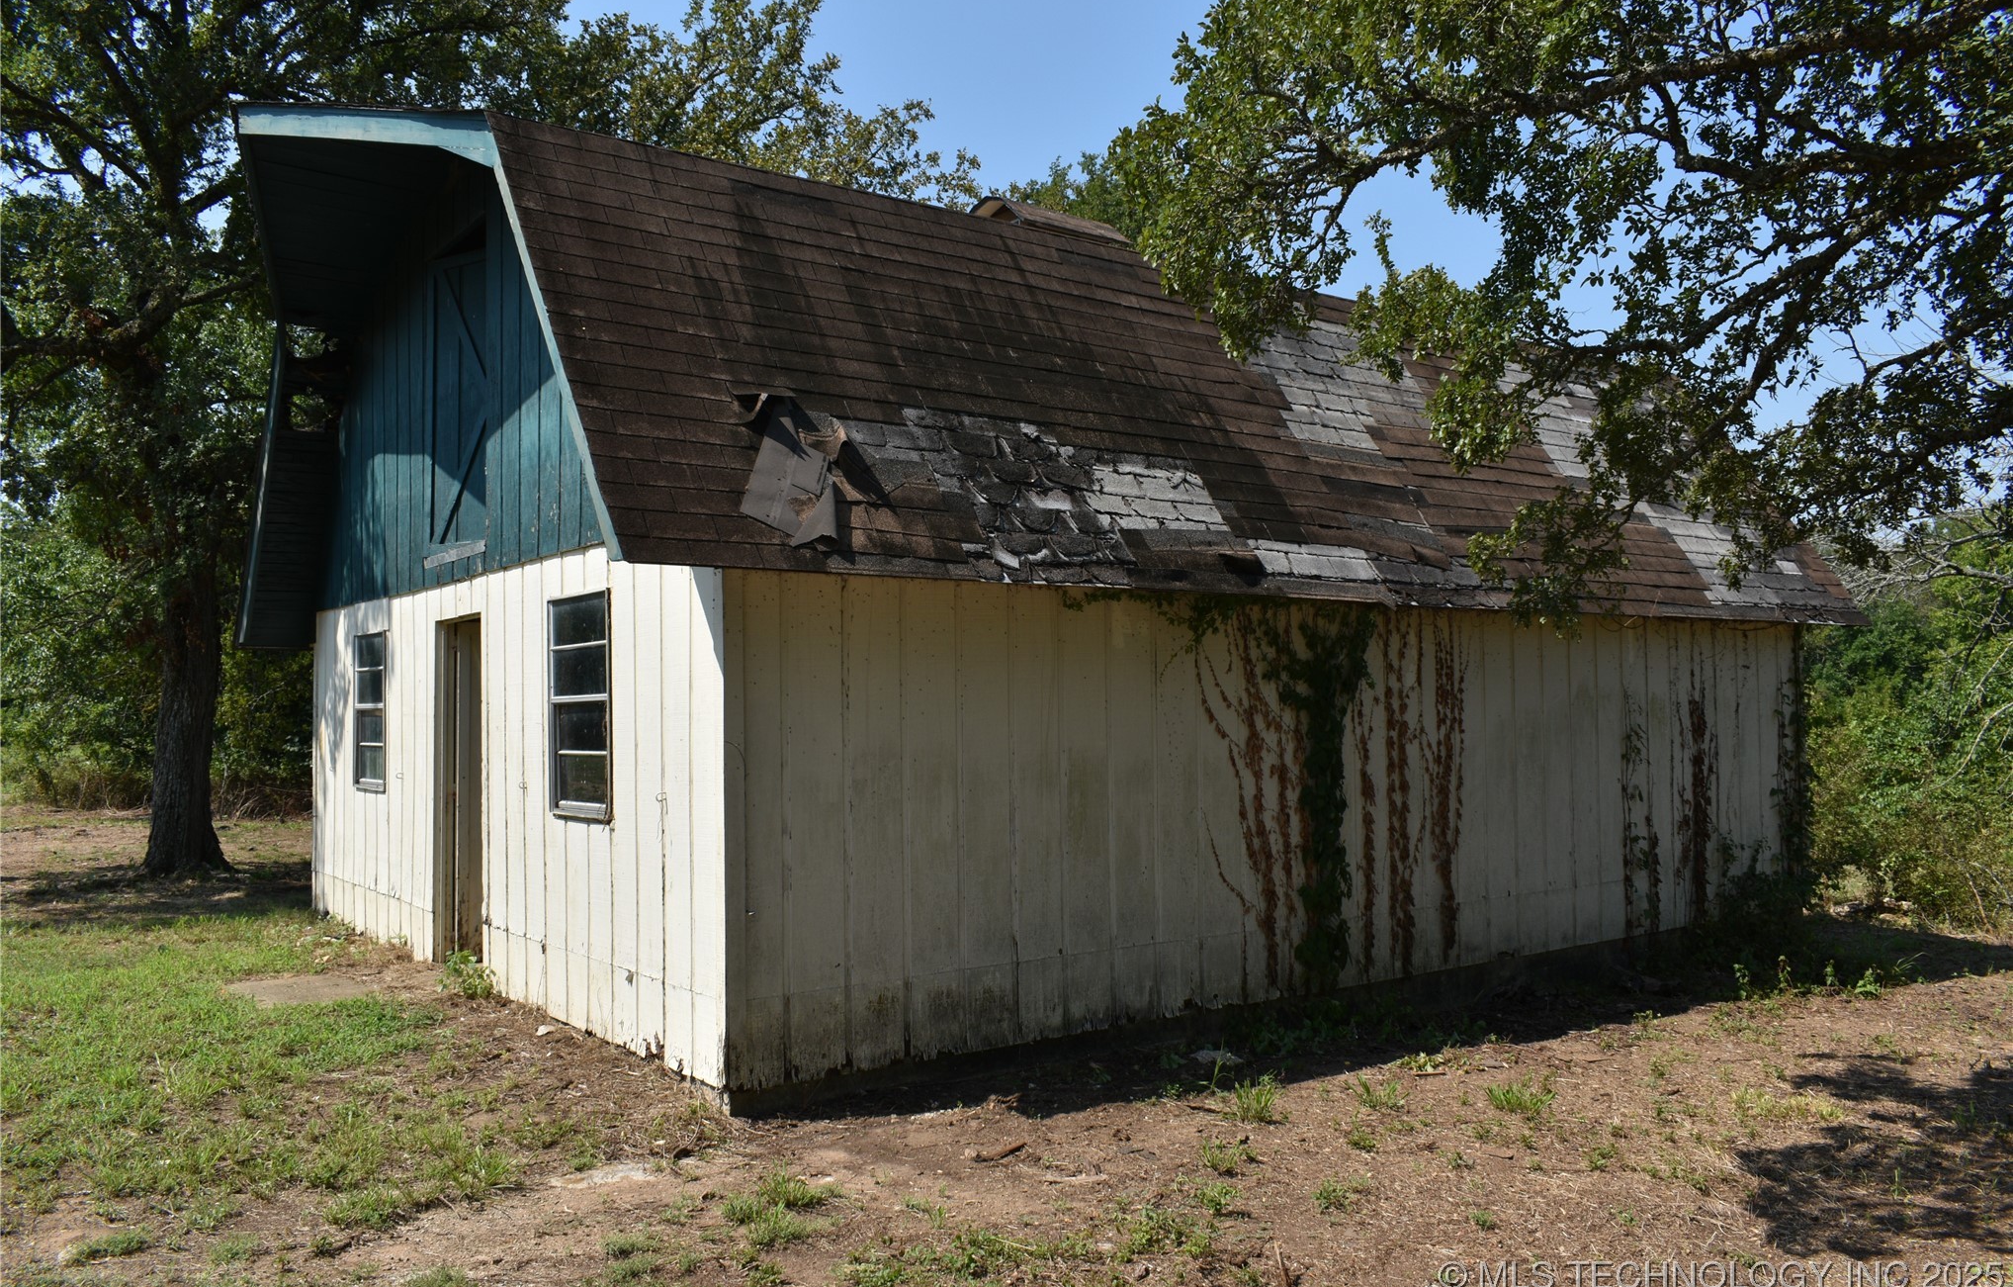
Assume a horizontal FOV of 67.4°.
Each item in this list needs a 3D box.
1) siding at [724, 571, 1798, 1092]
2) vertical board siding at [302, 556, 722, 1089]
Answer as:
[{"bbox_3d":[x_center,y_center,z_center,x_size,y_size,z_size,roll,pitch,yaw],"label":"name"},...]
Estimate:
[{"bbox_3d":[2.483,0.823,9.038,9.160,2.200,0.100,1,-3,-37],"label":"siding"},{"bbox_3d":[-3.327,0.803,9.199,0.100,2.380,7.300,1,-3,-37],"label":"vertical board siding"}]

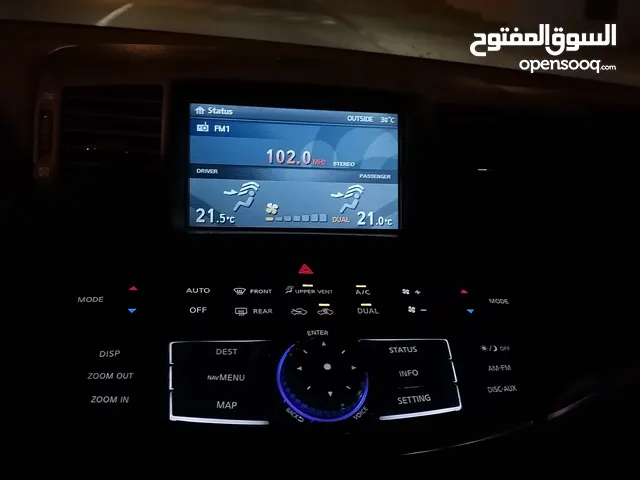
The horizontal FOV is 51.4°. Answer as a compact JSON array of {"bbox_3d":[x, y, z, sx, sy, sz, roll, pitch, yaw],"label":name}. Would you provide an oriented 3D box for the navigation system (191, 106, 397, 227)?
[{"bbox_3d":[-0.020,-0.059,0.555,0.175,0.100,0.018,0,-3,-13],"label":"navigation system"}]

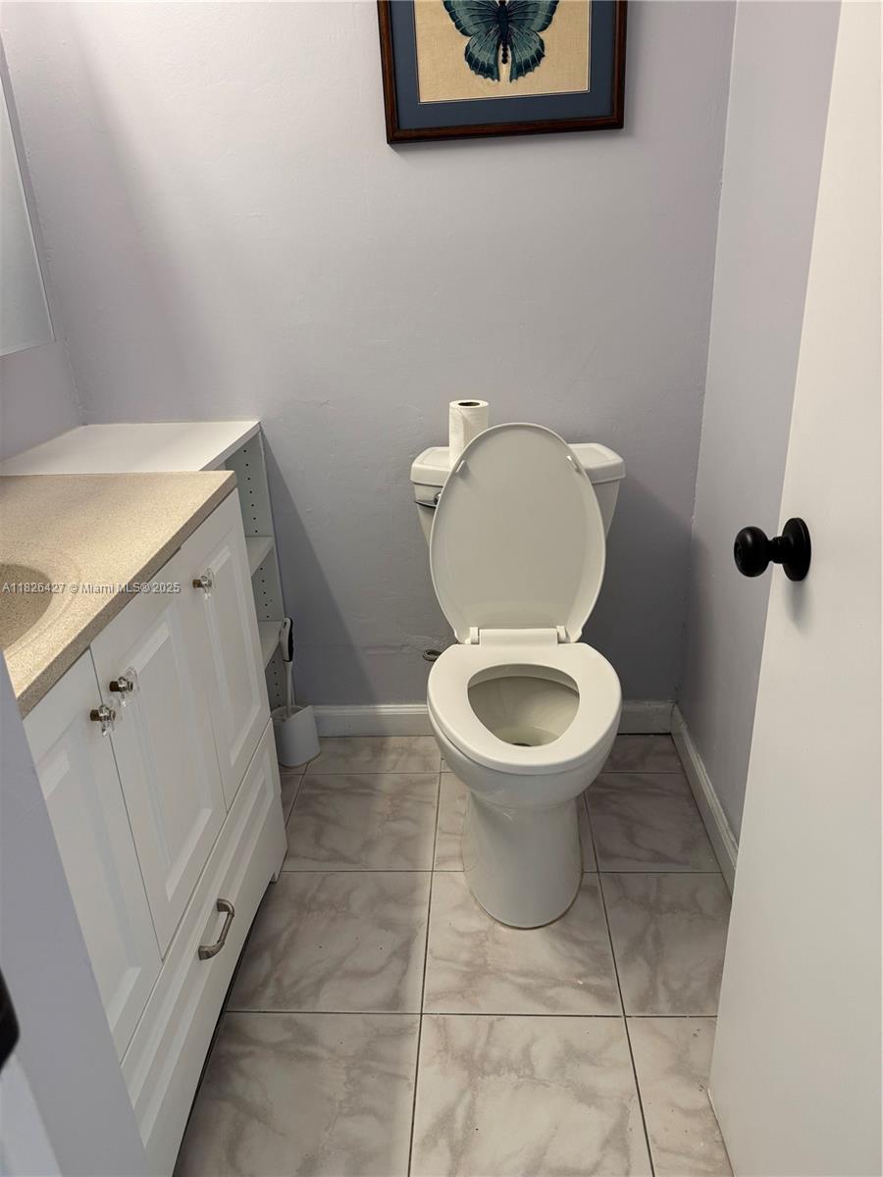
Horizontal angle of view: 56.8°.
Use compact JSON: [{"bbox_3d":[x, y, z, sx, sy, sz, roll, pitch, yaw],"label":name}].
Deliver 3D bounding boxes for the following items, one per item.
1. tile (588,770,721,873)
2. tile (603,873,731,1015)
[{"bbox_3d":[0.463,0.525,1.850,0.253,0.010,0.341,-1,23,3],"label":"tile"},{"bbox_3d":[0.447,0.660,1.534,0.253,0.010,0.341,-1,23,3],"label":"tile"}]

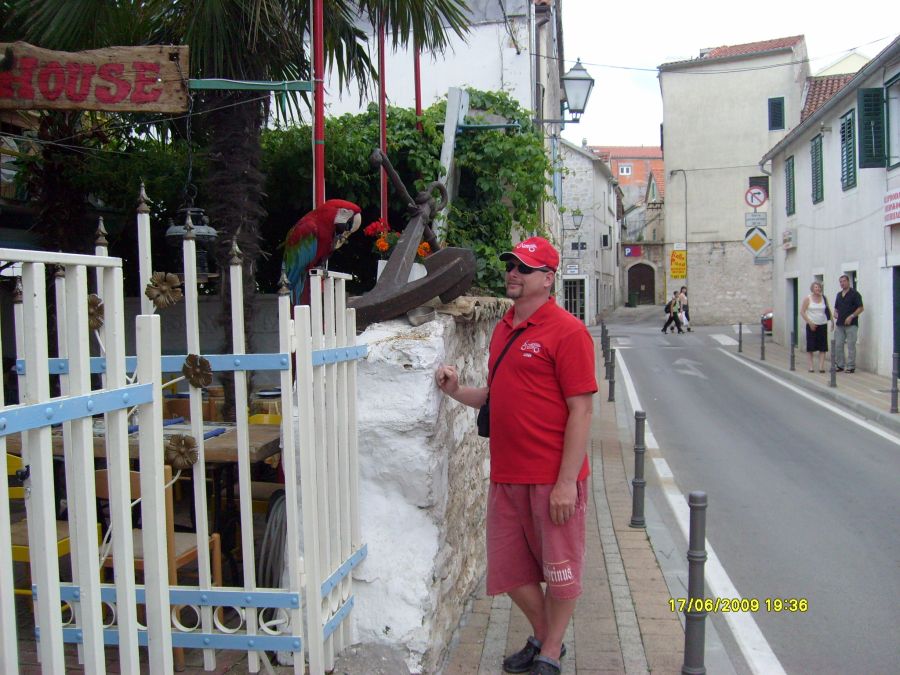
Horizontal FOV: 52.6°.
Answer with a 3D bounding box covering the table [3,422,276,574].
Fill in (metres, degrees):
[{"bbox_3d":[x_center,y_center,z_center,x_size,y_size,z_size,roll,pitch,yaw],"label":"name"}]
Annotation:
[{"bbox_3d":[-1.867,0.981,5.500,1.800,0.750,0.840,0,3,10],"label":"table"}]

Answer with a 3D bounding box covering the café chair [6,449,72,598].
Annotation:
[{"bbox_3d":[-2.035,0.972,4.455,0.450,0.890,0.480,0,3,13],"label":"café chair"}]

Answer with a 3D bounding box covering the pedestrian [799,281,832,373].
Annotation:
[{"bbox_3d":[6.636,-0.190,16.500,0.570,1.650,0.350,0,3,24],"label":"pedestrian"}]

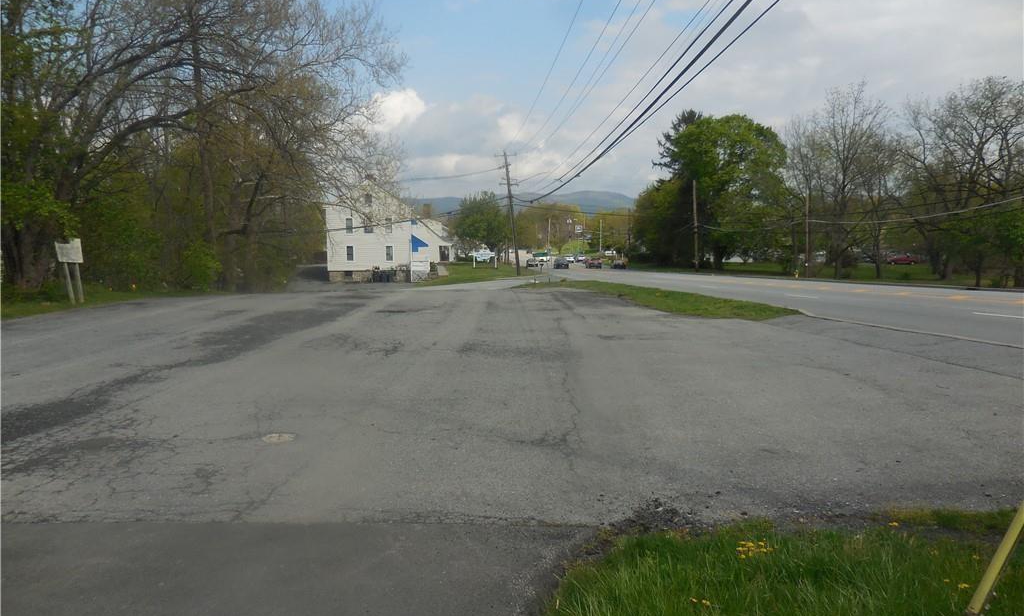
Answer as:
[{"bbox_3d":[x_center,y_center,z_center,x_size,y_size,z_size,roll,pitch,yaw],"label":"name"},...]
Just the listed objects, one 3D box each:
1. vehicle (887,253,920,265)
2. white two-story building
[{"bbox_3d":[57.700,-7.300,109.000,4.650,1.680,1.830,1,4,21],"label":"vehicle"},{"bbox_3d":[-13.000,-8.300,83.500,13.300,10.400,11.500,-1,4,0],"label":"white two-story building"}]

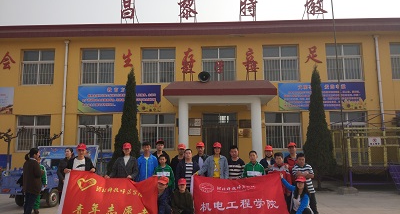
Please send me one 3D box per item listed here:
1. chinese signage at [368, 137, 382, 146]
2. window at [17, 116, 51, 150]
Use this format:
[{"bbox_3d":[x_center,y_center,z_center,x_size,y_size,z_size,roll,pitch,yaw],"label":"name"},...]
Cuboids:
[{"bbox_3d":[6.536,1.301,12.062,0.464,0.326,0.030,-1,-7,2],"label":"chinese signage"},{"bbox_3d":[-8.363,1.341,16.246,1.720,1.795,0.150,-1,-7,2],"label":"window"}]

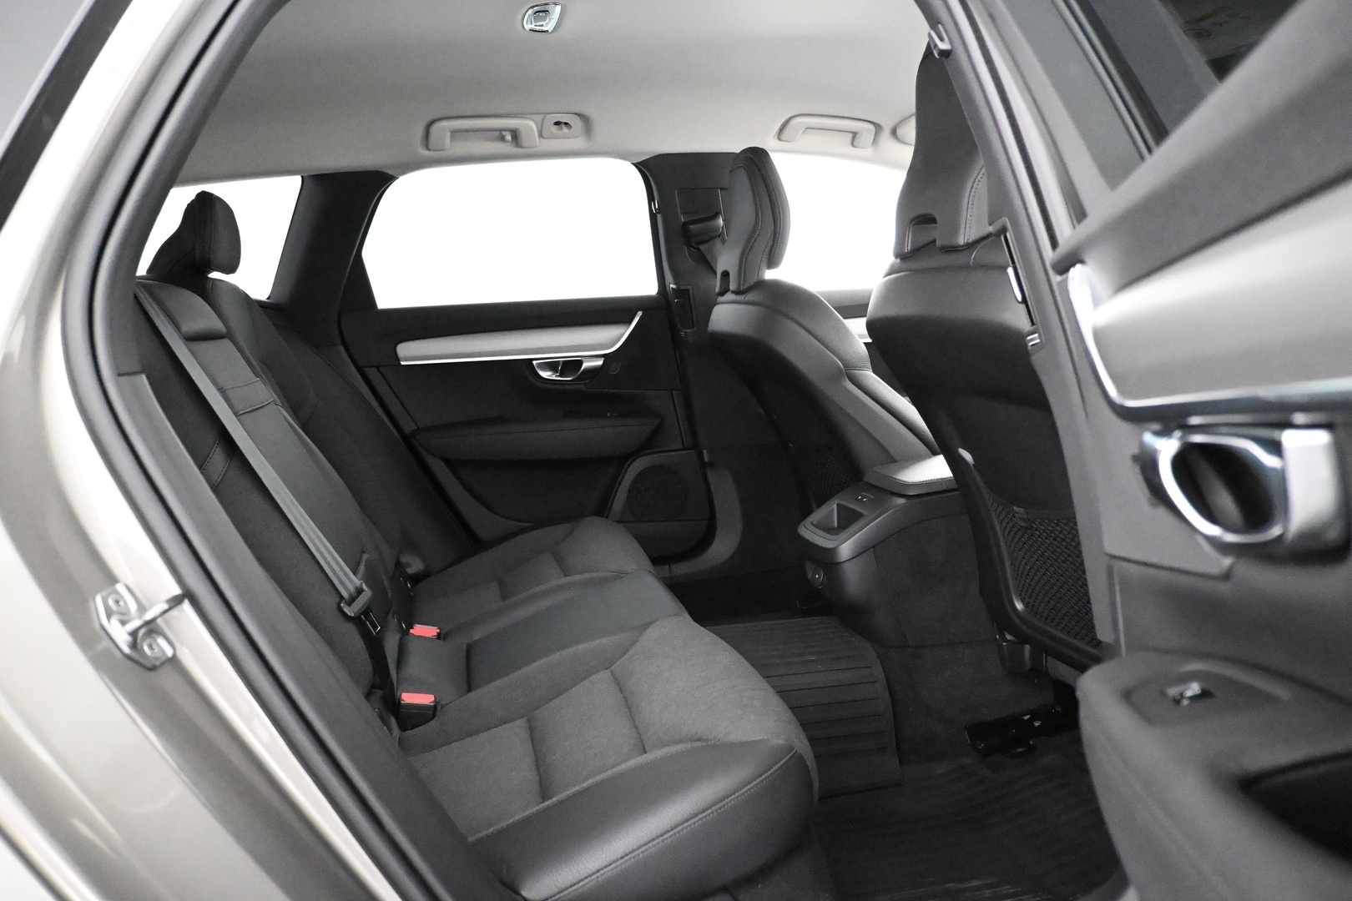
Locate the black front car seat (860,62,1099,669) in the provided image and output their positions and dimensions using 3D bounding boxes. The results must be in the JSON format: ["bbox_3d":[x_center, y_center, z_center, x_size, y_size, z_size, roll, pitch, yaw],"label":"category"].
[{"bbox_3d":[0.652,-0.077,1.336,0.840,0.950,0.530,-4,8,-13],"label":"black front car seat"}]

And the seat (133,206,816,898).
[{"bbox_3d":[-0.403,0.003,1.416,0.860,0.830,1.320,-3,7,-12],"label":"seat"}]

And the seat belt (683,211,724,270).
[{"bbox_3d":[0.064,-0.448,2.092,0.090,0.135,0.060,-3,7,-12],"label":"seat belt"}]

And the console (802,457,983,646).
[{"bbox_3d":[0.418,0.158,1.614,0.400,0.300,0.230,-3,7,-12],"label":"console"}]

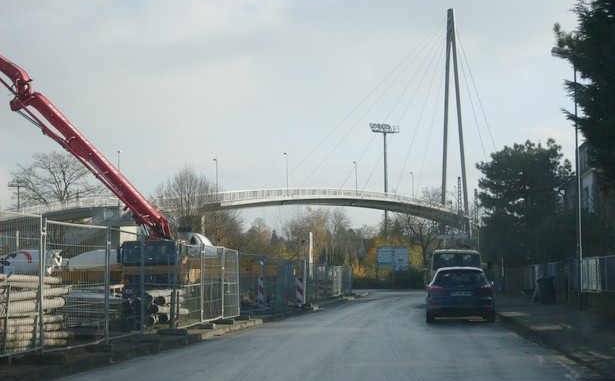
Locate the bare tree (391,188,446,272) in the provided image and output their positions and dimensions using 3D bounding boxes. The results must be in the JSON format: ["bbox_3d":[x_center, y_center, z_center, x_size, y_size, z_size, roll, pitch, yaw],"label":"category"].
[{"bbox_3d":[9.700,3.980,140.000,5.000,8.700,5.000,-1,-3,4],"label":"bare tree"}]

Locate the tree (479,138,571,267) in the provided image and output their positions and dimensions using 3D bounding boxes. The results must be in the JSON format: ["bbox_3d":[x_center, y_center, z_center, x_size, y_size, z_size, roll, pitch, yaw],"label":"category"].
[{"bbox_3d":[13.900,1.540,105.000,6.200,9.800,6.000,-1,-3,4],"label":"tree"}]

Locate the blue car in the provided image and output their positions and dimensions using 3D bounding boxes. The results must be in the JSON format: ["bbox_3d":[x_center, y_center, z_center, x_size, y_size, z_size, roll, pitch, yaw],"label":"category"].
[{"bbox_3d":[4.300,2.940,46.200,1.890,1.500,4.750,-1,-3,4],"label":"blue car"}]

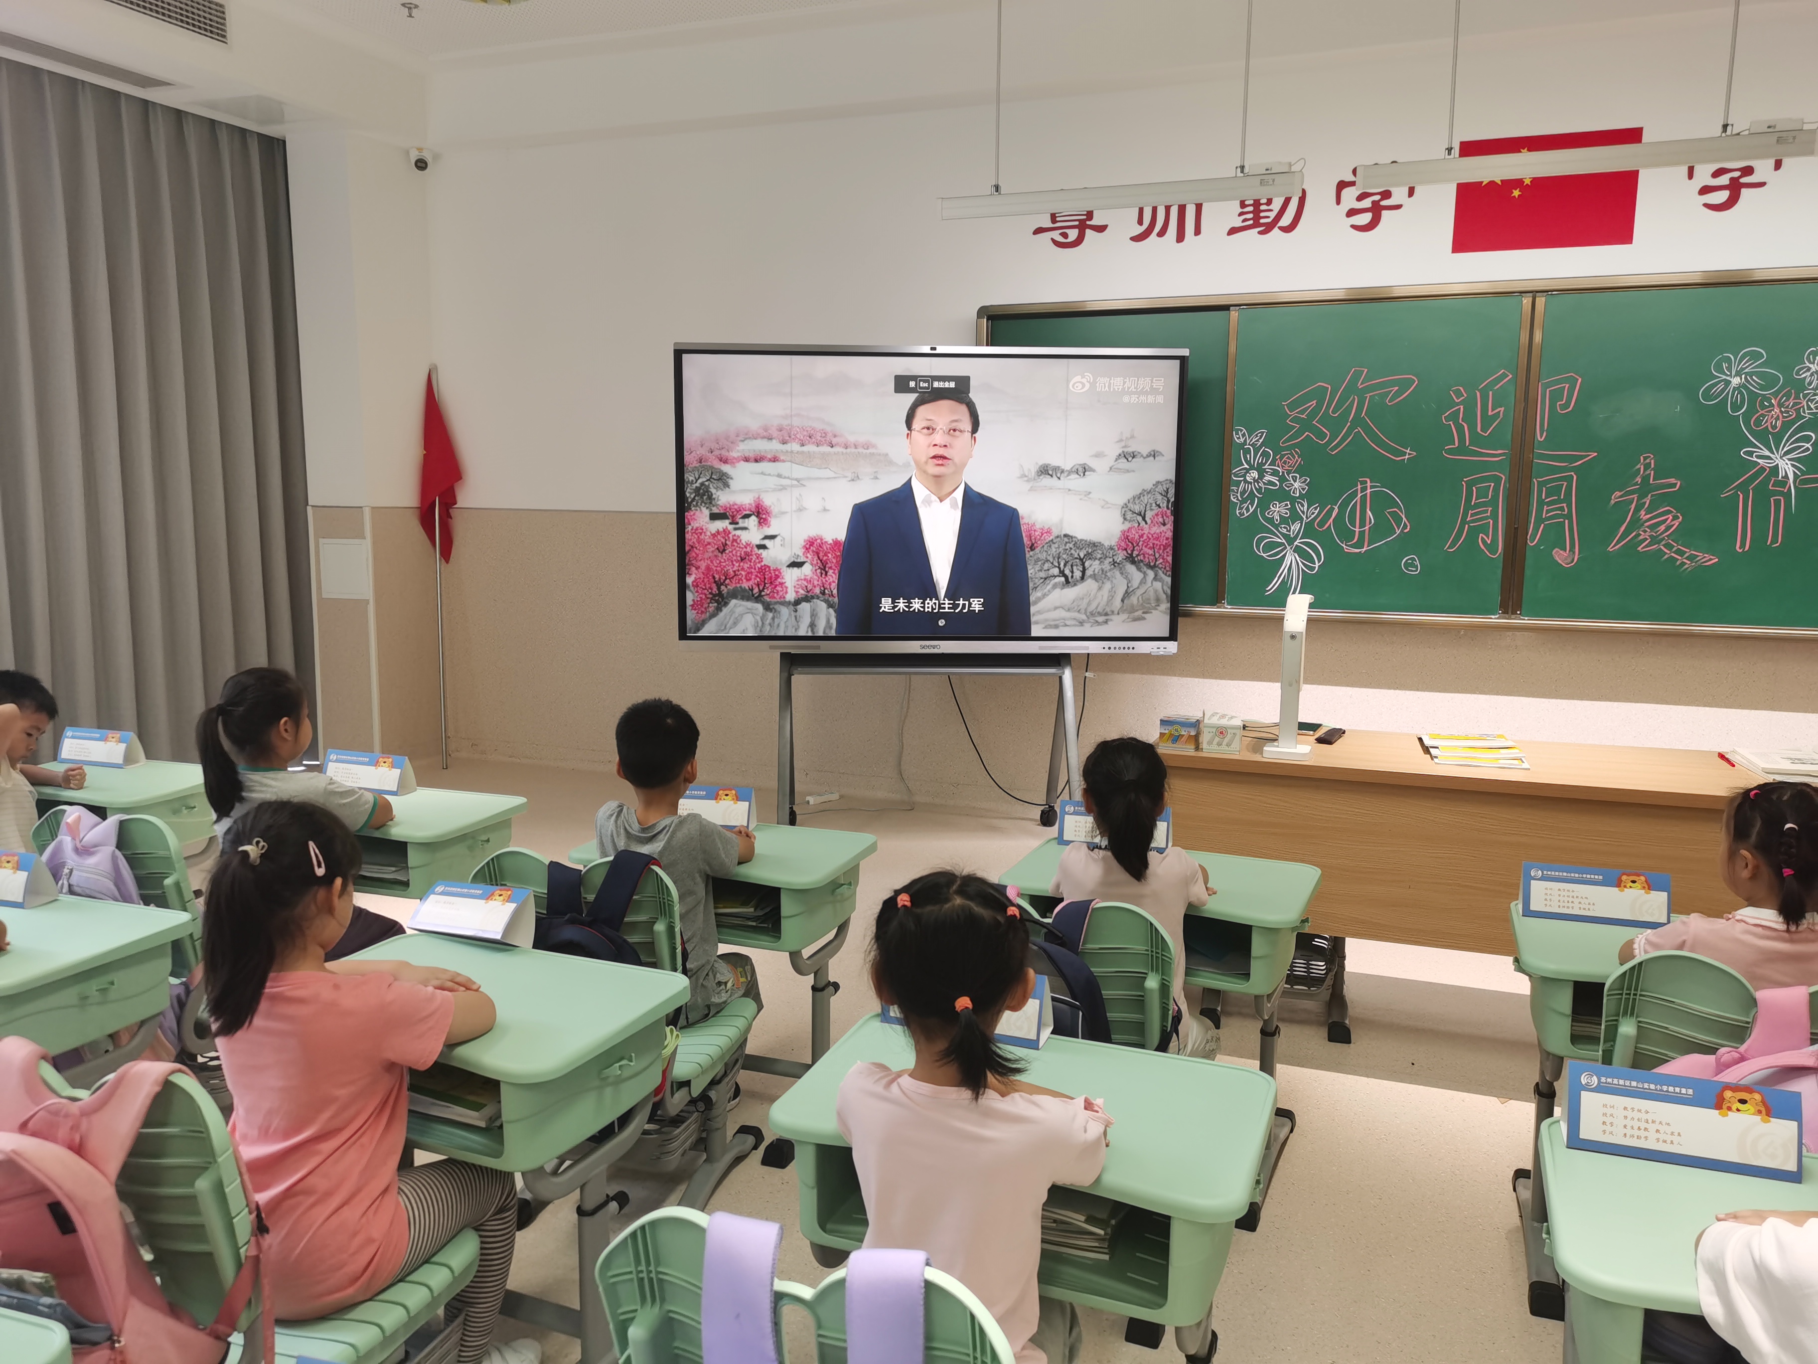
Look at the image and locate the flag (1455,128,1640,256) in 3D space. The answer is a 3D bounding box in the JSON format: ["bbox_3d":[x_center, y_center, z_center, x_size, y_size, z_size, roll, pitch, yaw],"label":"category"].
[{"bbox_3d":[2.256,-1.739,5.026,0.592,0.392,0.015,4,8,23],"label":"flag"}]

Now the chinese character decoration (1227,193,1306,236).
[{"bbox_3d":[1.379,-1.859,5.489,0.300,0.262,0.020,4,8,22],"label":"chinese character decoration"}]

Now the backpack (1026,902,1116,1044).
[{"bbox_3d":[0.173,0.558,2.236,0.300,0.440,0.180,4,8,23],"label":"backpack"}]

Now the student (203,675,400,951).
[{"bbox_3d":[-1.392,0.466,3.240,0.470,1.010,0.560,5,9,28],"label":"student"}]

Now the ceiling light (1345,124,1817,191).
[{"bbox_3d":[1.977,-1.550,4.206,1.235,0.095,0.100,4,8,22],"label":"ceiling light"}]

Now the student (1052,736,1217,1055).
[{"bbox_3d":[0.403,0.551,2.640,0.350,0.950,0.510,4,8,23],"label":"student"}]

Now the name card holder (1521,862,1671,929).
[{"bbox_3d":[1.273,0.391,2.634,0.245,0.094,0.090,4,8,23],"label":"name card holder"}]

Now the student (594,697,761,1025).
[{"bbox_3d":[-0.472,0.502,2.878,0.370,0.970,0.530,4,8,23],"label":"student"}]

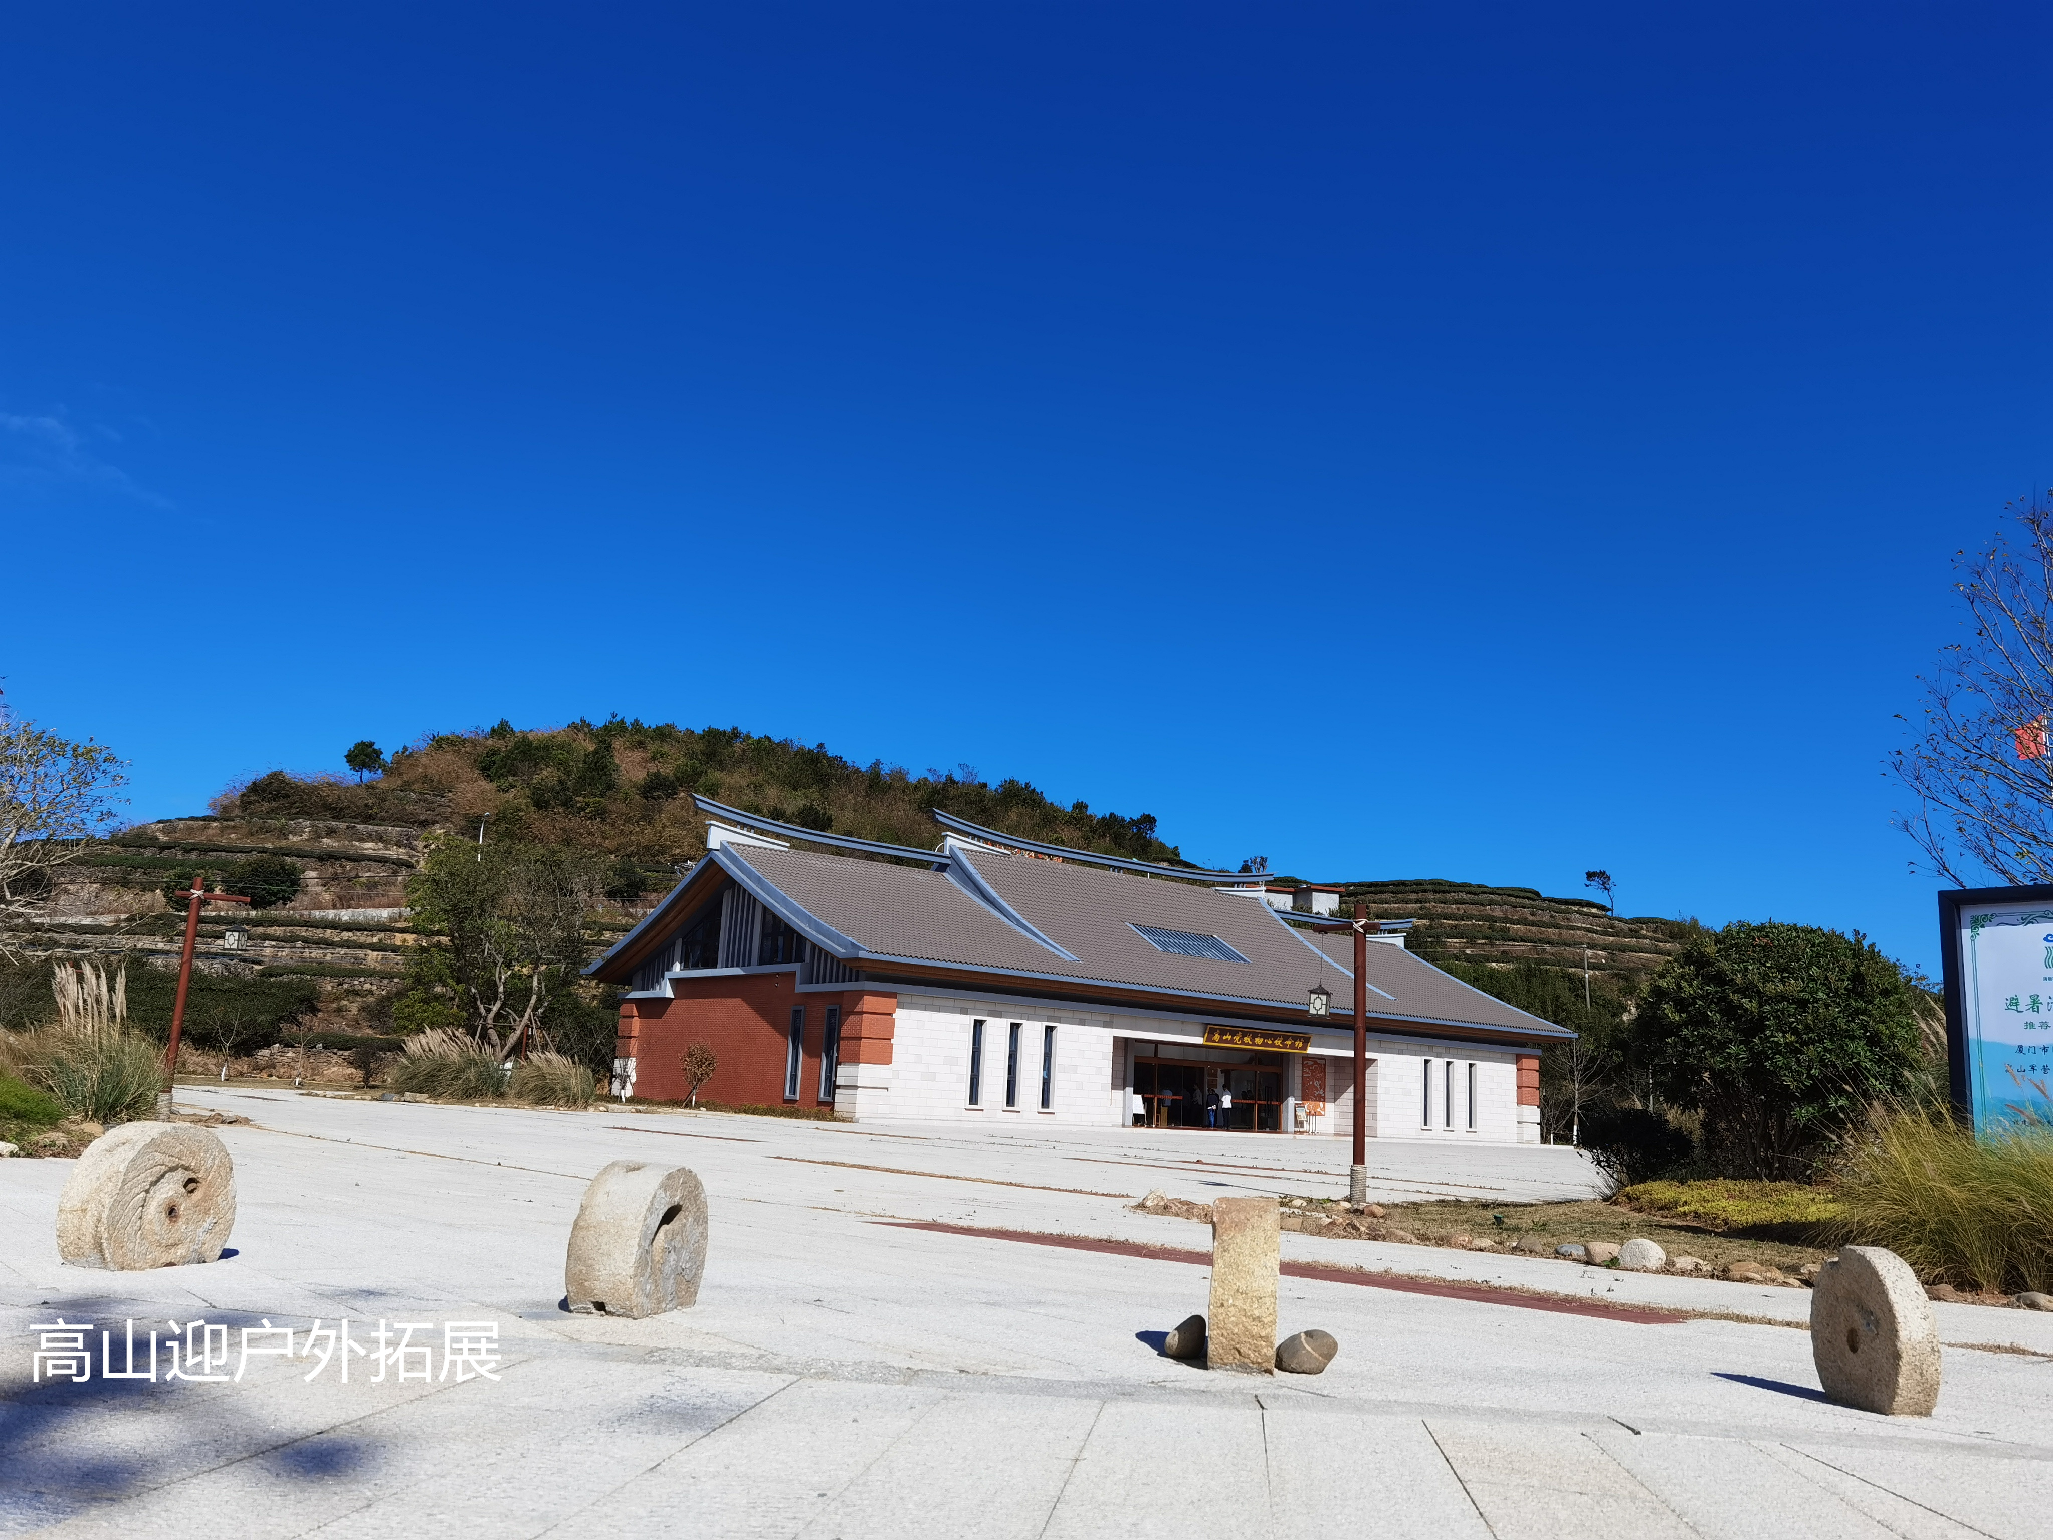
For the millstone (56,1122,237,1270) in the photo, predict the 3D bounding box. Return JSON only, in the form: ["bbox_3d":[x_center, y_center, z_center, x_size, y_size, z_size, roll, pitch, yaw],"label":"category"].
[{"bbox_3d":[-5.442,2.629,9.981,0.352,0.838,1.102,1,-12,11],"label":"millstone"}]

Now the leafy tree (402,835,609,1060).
[{"bbox_3d":[-18.549,6.933,56.898,6.503,8.977,5.853,7,-12,-17],"label":"leafy tree"}]

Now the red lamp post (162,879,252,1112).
[{"bbox_3d":[-14.203,3.964,27.418,1.170,4.159,0.360,9,-13,-25],"label":"red lamp post"}]

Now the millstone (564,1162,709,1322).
[{"bbox_3d":[-2.194,2.660,9.139,0.401,0.781,0.949,0,-12,13],"label":"millstone"}]

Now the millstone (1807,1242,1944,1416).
[{"bbox_3d":[4.284,2.815,8.116,0.189,0.748,0.864,3,-12,1],"label":"millstone"}]

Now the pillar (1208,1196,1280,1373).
[{"bbox_3d":[1.114,2.608,8.168,0.327,0.841,0.270,1,-12,11],"label":"pillar"}]

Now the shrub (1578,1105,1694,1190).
[{"bbox_3d":[12.512,7.755,32.831,2.322,1.612,2.089,-1,-12,21],"label":"shrub"}]

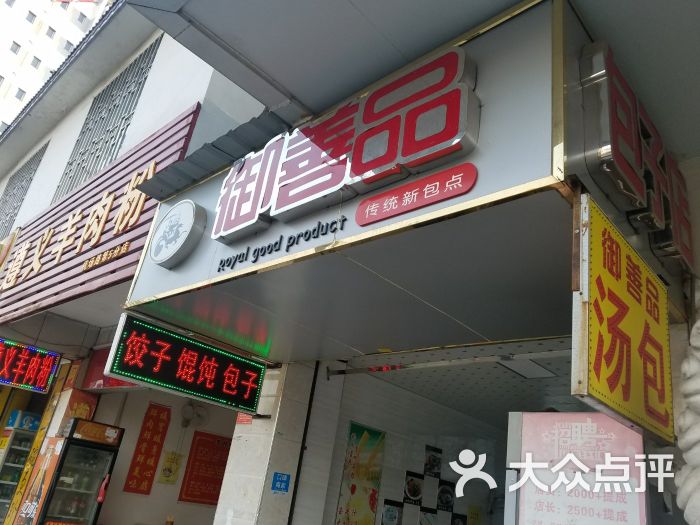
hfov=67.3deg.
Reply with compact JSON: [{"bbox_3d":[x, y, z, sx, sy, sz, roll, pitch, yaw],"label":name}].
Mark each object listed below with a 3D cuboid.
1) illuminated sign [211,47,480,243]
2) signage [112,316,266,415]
[{"bbox_3d":[-0.128,-0.553,2.911,1.887,0.638,0.120,-14,-33,42],"label":"illuminated sign"},{"bbox_3d":[-1.401,0.957,4.682,0.108,0.505,1.474,-14,-33,42],"label":"signage"}]

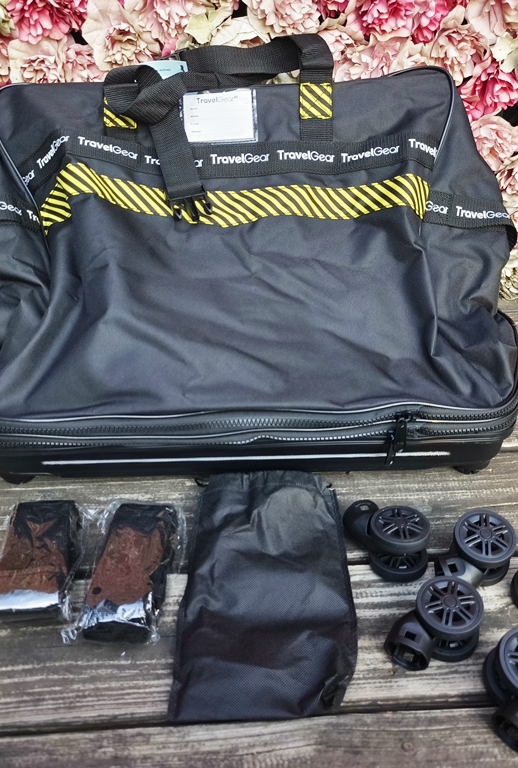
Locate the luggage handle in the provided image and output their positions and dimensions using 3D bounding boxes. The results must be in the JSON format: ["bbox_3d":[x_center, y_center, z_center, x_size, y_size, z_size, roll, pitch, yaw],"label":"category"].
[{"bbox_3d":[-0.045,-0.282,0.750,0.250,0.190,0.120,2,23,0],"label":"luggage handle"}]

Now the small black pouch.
[{"bbox_3d":[0.011,0.214,0.741,0.178,0.030,0.295,2,41,1],"label":"small black pouch"}]

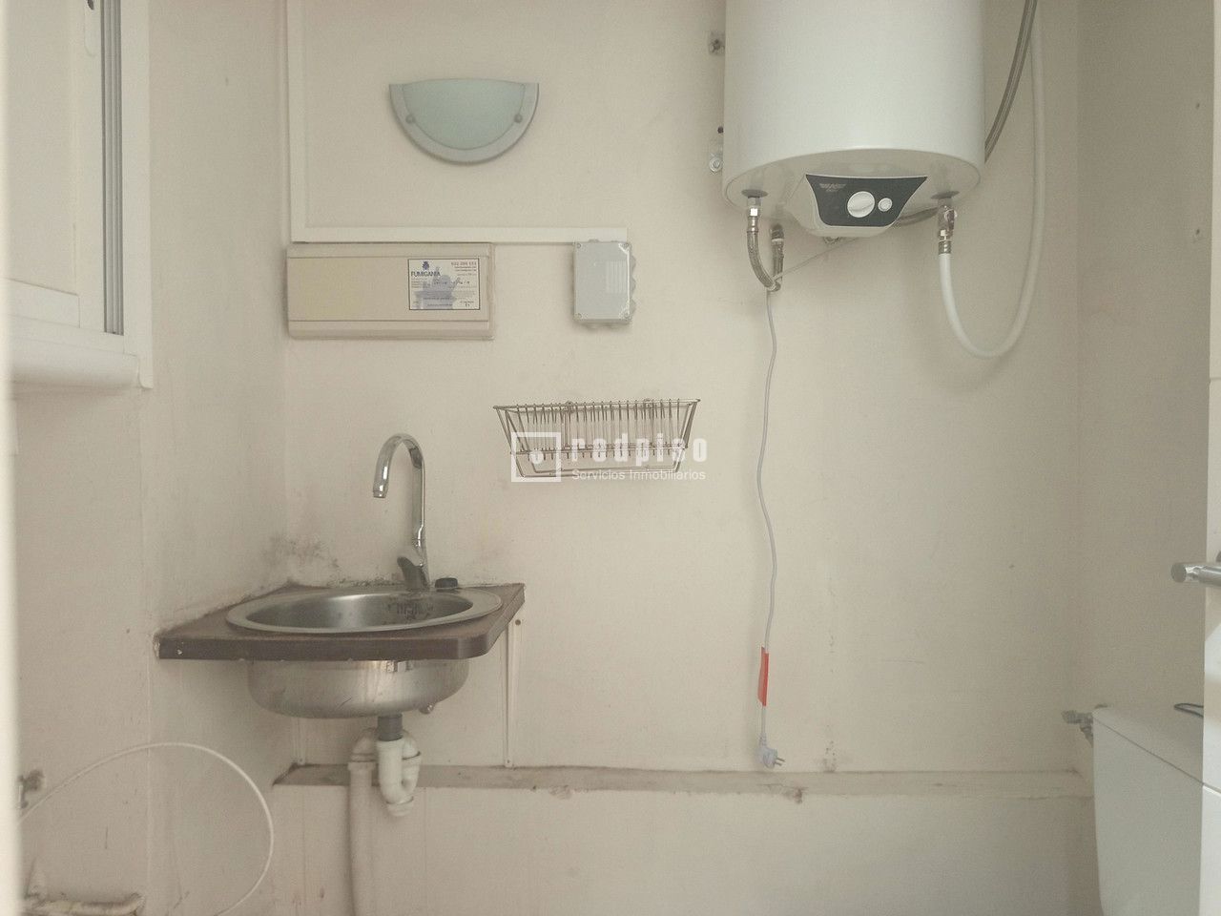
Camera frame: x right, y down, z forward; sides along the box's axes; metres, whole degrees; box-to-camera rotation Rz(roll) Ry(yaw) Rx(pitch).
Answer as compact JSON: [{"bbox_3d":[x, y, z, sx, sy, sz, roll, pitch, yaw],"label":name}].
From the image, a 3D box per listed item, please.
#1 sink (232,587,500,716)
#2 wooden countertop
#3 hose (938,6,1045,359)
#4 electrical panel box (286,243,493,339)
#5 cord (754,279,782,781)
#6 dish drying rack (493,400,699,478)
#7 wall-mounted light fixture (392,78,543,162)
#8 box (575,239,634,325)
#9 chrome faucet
[{"bbox_3d":[-0.433,0.341,1.521,0.475,0.162,0.475,0,1,0],"label":"sink"},{"bbox_3d":[-0.423,0.282,1.505,0.489,0.034,0.484,0,1,0],"label":"wooden countertop"},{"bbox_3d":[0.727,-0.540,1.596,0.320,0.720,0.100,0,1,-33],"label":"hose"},{"bbox_3d":[-0.441,-0.338,1.701,0.408,0.190,0.070,0,1,0],"label":"electrical panel box"},{"bbox_3d":[0.311,0.138,1.663,0.058,0.942,0.060,0,1,0],"label":"cord"},{"bbox_3d":[-0.020,-0.032,1.605,0.360,0.130,0.250,-2,1,1],"label":"dish drying rack"},{"bbox_3d":[-0.290,-0.669,1.687,0.300,0.158,0.083,0,1,0],"label":"wall-mounted light fixture"},{"bbox_3d":[-0.012,-0.352,1.699,0.118,0.160,0.070,0,1,0],"label":"box"},{"bbox_3d":[-0.408,0.106,1.627,0.055,0.307,0.190,1,1,17],"label":"chrome faucet"}]

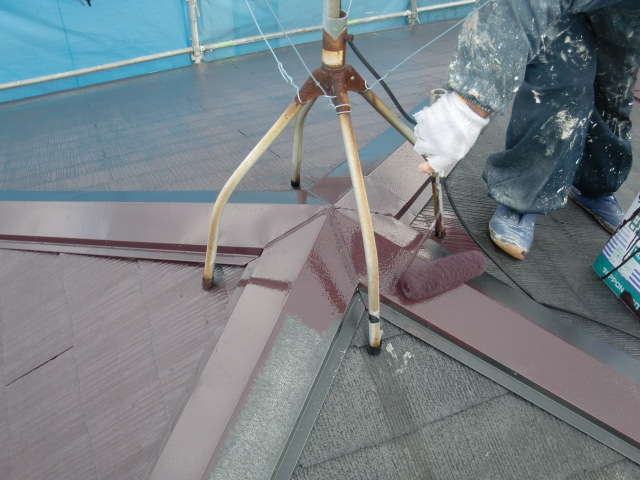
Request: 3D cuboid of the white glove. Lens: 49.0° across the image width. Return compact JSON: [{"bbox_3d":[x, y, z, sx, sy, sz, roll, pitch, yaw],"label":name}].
[{"bbox_3d":[0.223,-0.188,1.230,0.108,0.132,0.078,36,23,-10],"label":"white glove"}]

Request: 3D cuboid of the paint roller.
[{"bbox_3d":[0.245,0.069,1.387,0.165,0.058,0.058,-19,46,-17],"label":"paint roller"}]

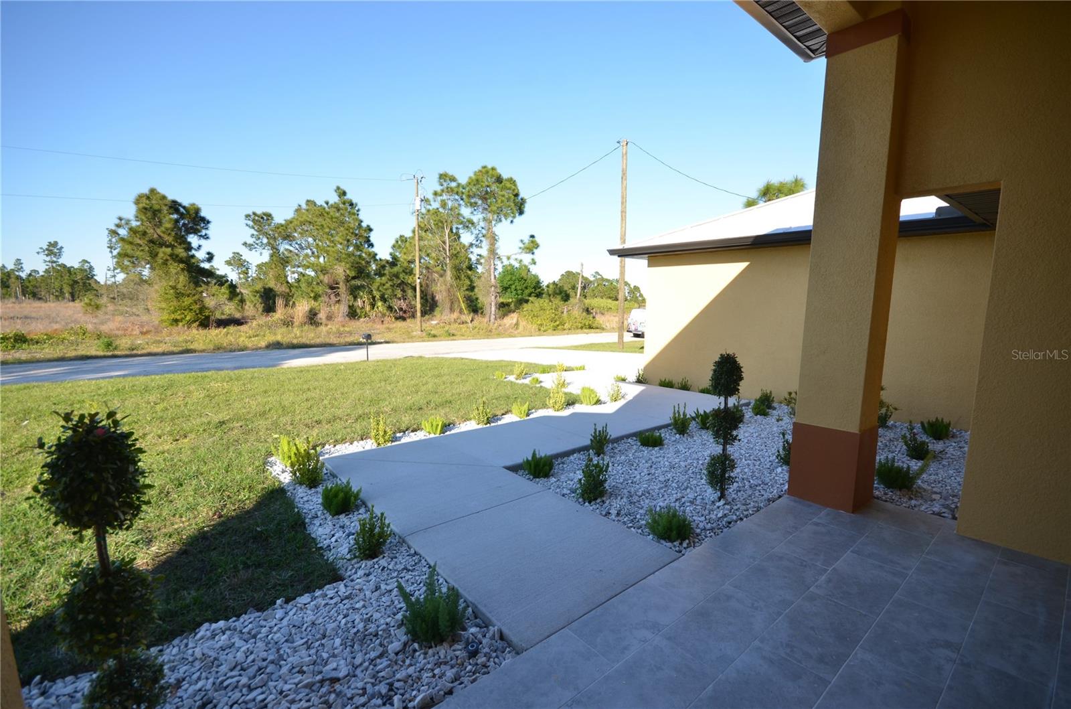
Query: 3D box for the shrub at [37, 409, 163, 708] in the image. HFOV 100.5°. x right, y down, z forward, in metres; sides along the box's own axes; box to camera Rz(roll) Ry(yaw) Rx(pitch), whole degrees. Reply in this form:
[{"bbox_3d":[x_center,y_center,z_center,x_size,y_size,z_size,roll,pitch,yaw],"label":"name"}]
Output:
[{"bbox_3d":[-1.376,0.829,1.436,0.310,1.260,0.310,-5,8,-38],"label":"shrub"}]

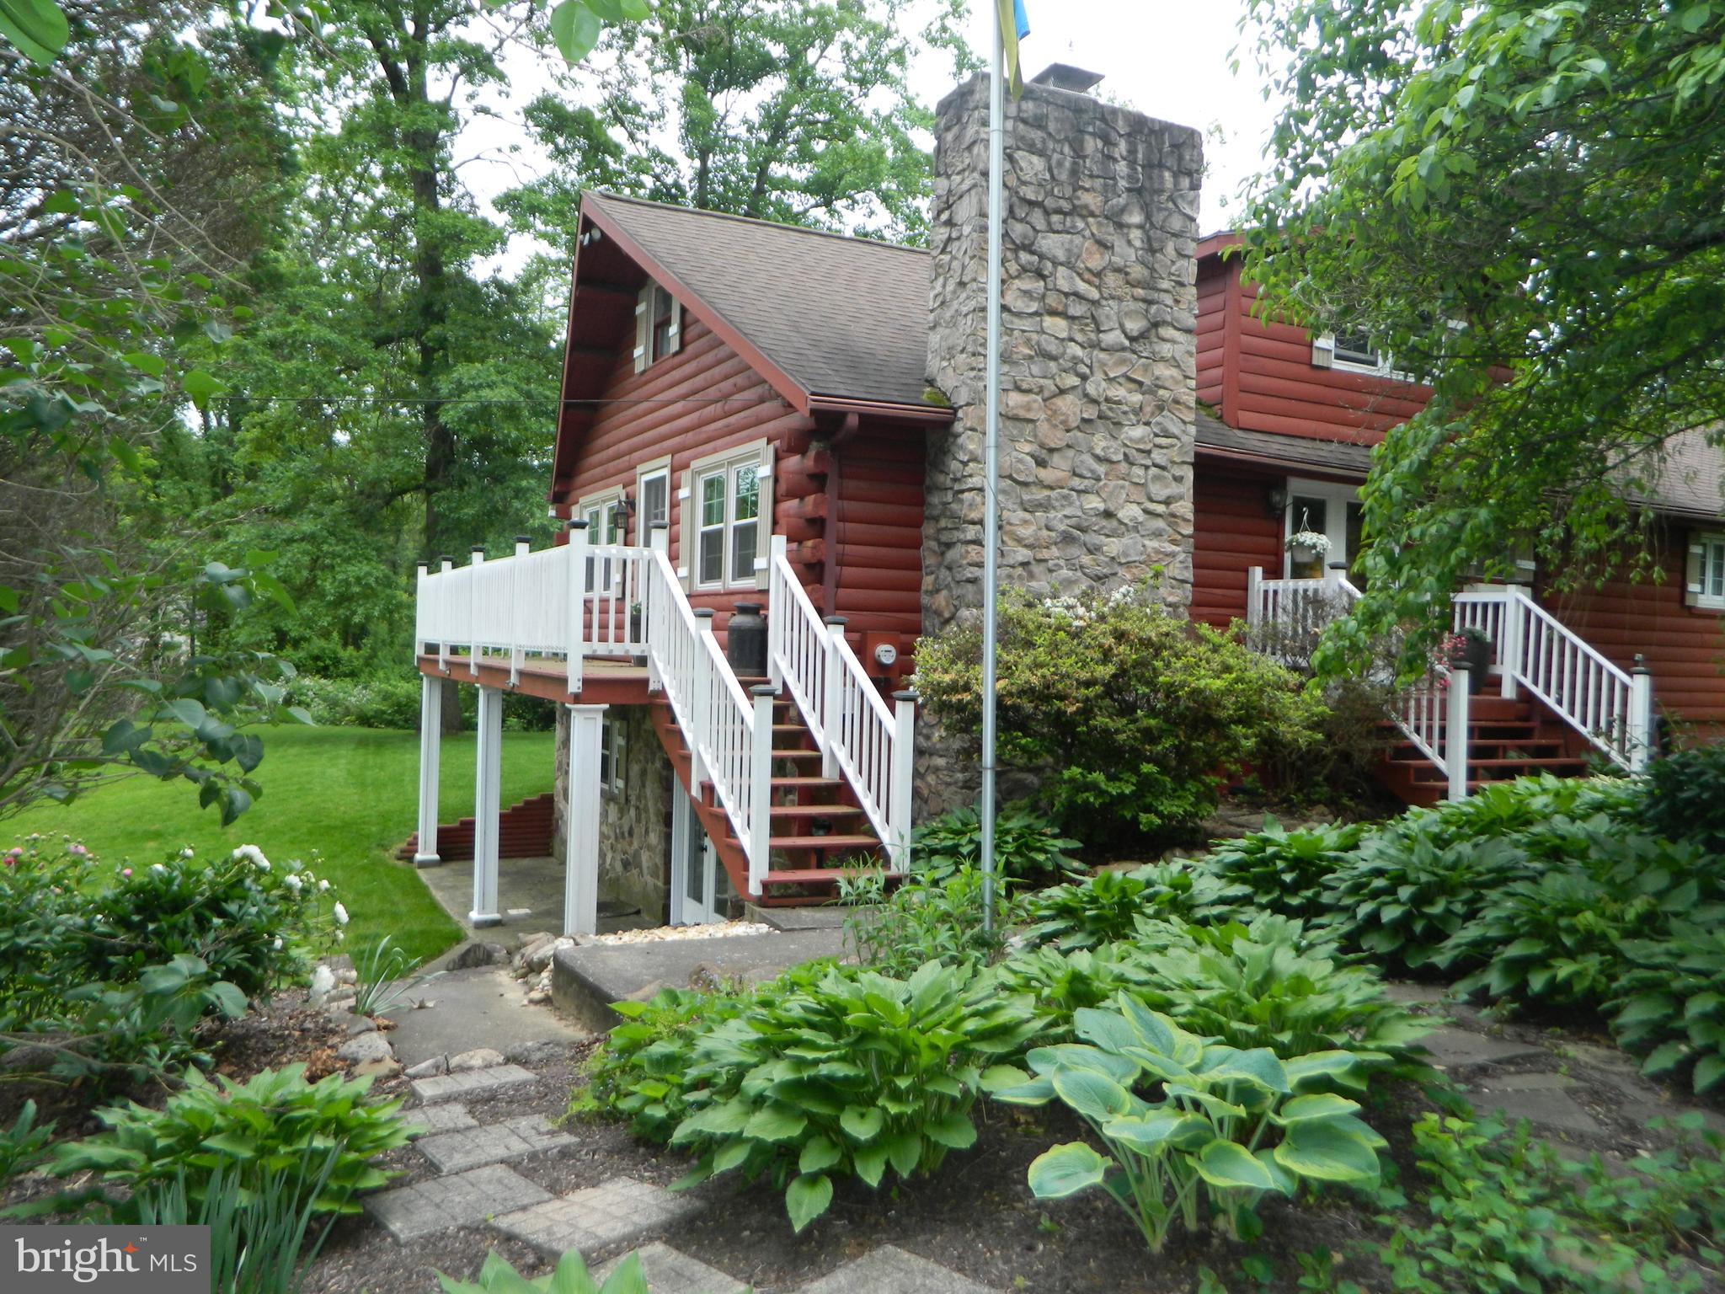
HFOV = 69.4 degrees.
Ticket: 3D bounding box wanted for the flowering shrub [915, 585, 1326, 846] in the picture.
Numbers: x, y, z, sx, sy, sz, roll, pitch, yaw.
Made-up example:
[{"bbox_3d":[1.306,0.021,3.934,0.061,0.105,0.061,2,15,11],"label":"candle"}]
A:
[{"bbox_3d":[1.970,0.490,9.350,3.050,1.900,1.900,1,1,-28],"label":"flowering shrub"}]

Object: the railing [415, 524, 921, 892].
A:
[{"bbox_3d":[-2.769,0.235,12.550,1.740,2.541,10.092,1,1,-28],"label":"railing"}]

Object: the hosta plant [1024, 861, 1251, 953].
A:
[{"bbox_3d":[1.380,1.310,6.400,1.120,0.400,0.950,1,0,0],"label":"hosta plant"}]

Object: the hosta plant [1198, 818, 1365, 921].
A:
[{"bbox_3d":[2.318,1.201,6.900,0.930,0.500,0.900,1,0,19],"label":"hosta plant"}]

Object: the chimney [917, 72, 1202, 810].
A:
[{"bbox_3d":[1.735,-1.459,10.609,2.270,6.000,0.850,1,0,-28],"label":"chimney"}]

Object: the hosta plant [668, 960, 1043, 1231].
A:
[{"bbox_3d":[-0.024,1.302,3.950,1.140,0.580,1.050,1,0,0],"label":"hosta plant"}]

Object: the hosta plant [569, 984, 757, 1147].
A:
[{"bbox_3d":[-0.718,1.430,4.500,0.660,0.430,0.660,1,0,-9],"label":"hosta plant"}]

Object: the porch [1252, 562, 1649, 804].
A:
[{"bbox_3d":[5.509,0.290,11.764,2.580,2.040,2.400,1,0,-28],"label":"porch"}]

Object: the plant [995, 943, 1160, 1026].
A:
[{"bbox_3d":[0.800,1.310,4.720,0.680,0.380,0.650,1,0,0],"label":"plant"}]

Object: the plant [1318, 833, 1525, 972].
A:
[{"bbox_3d":[2.778,1.190,6.150,1.050,0.530,1.000,1,0,24],"label":"plant"}]

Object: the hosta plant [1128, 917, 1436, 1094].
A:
[{"bbox_3d":[1.612,1.270,4.800,1.150,0.510,1.050,1,0,19],"label":"hosta plant"}]

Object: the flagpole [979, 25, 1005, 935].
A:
[{"bbox_3d":[0.651,-1.288,6.226,0.065,5.700,0.065,1,0,0],"label":"flagpole"}]

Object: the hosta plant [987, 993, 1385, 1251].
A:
[{"bbox_3d":[0.730,1.040,2.800,0.860,0.540,0.770,1,0,15],"label":"hosta plant"}]

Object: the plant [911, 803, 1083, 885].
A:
[{"bbox_3d":[0.960,1.386,9.100,1.250,0.490,1.100,1,0,6],"label":"plant"}]

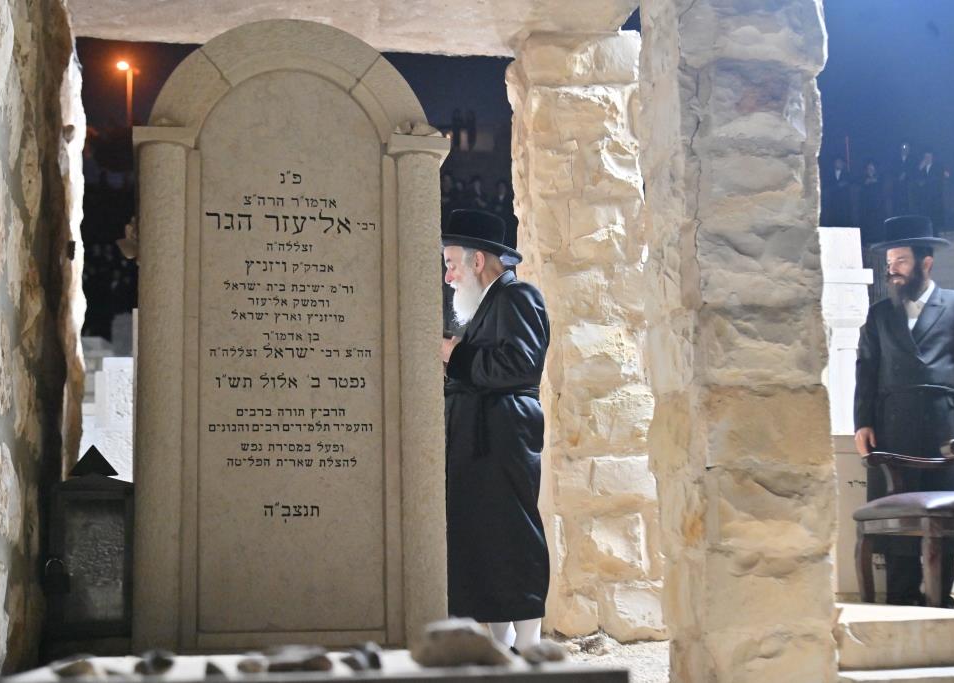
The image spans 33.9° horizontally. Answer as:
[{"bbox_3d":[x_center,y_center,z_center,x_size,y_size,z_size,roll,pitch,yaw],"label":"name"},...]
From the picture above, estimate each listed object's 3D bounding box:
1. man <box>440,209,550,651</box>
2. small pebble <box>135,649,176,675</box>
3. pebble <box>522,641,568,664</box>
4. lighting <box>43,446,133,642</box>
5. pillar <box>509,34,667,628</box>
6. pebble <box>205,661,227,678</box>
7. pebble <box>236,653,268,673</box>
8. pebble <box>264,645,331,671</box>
[{"bbox_3d":[0.027,0.332,5.900,0.480,1.703,0.520,1,-10,-11],"label":"man"},{"bbox_3d":[-0.421,0.419,2.050,0.049,0.028,0.040,1,-10,-9],"label":"small pebble"},{"bbox_3d":[0.088,0.408,2.050,0.056,0.025,0.045,1,-10,-9],"label":"pebble"},{"bbox_3d":[-0.919,0.481,3.750,0.187,0.456,0.180,1,-10,-9],"label":"lighting"},{"bbox_3d":[0.449,-0.019,6.850,0.520,2.591,0.500,1,-10,-9],"label":"pillar"},{"bbox_3d":[-0.328,0.413,1.970,0.026,0.018,0.025,1,-10,-9],"label":"pebble"},{"bbox_3d":[-0.294,0.421,2.050,0.036,0.021,0.032,1,-10,-9],"label":"pebble"},{"bbox_3d":[-0.236,0.415,2.050,0.085,0.029,0.055,1,-10,-9],"label":"pebble"}]

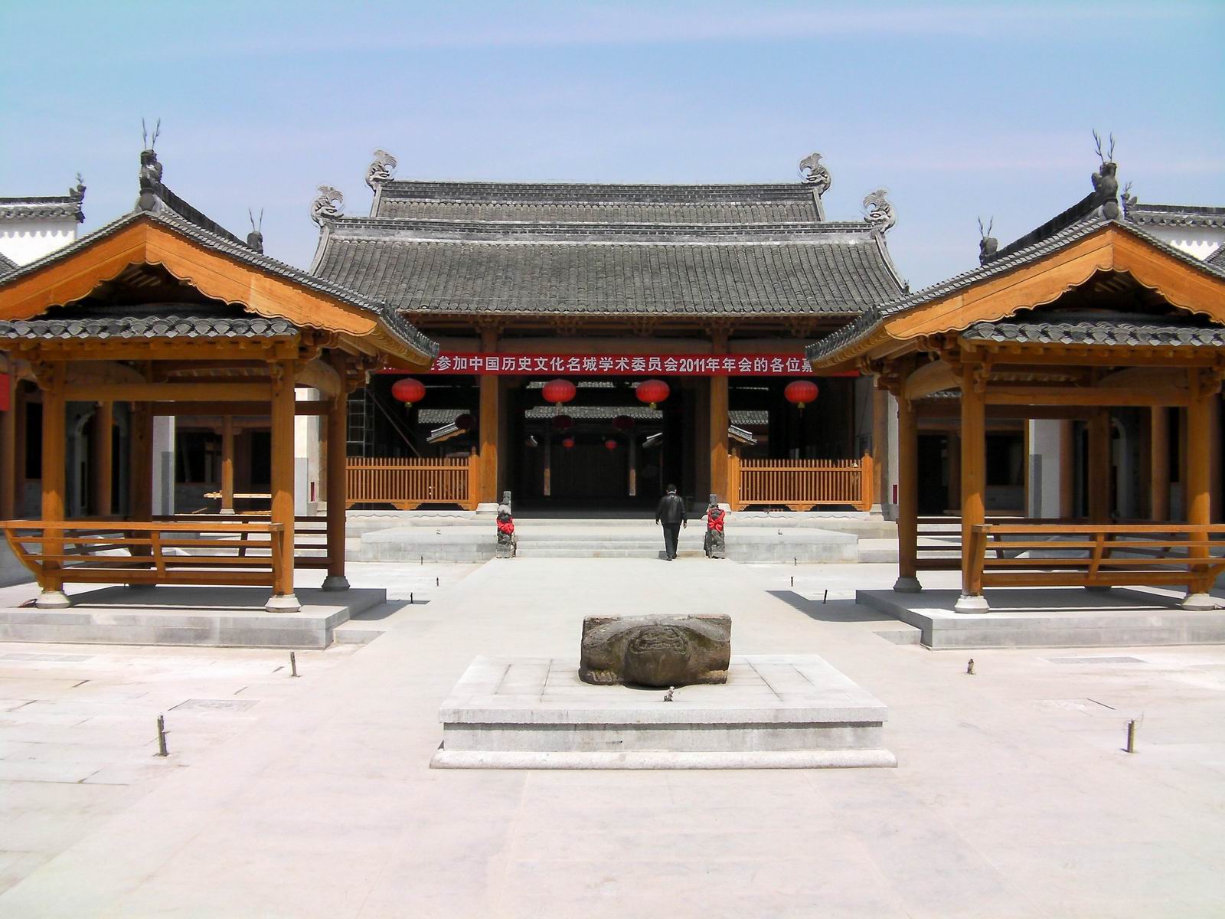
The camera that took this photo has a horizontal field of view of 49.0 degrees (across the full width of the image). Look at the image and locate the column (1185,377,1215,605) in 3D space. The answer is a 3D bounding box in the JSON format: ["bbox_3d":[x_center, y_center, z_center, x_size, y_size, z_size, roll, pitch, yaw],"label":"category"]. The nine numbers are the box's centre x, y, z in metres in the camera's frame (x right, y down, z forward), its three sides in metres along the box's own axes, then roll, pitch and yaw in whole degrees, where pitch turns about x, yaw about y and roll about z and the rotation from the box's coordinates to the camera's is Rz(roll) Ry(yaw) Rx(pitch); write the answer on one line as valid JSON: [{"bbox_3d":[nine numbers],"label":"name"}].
[{"bbox_3d":[6.673,0.343,15.300,0.360,2.700,0.360,0,-1,0],"label":"column"}]

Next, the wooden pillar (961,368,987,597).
[{"bbox_3d":[3.800,0.227,14.150,0.260,2.460,0.260,0,-1,-1],"label":"wooden pillar"}]

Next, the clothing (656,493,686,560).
[{"bbox_3d":[1.278,1.455,29.200,0.620,1.430,0.380,0,-1,0],"label":"clothing"}]

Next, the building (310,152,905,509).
[{"bbox_3d":[-0.252,-3.574,44.285,17.700,10.700,11.500,0,-1,-1],"label":"building"}]

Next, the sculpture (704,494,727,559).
[{"bbox_3d":[2.257,1.480,29.500,0.380,1.430,0.520,0,-1,-17],"label":"sculpture"}]

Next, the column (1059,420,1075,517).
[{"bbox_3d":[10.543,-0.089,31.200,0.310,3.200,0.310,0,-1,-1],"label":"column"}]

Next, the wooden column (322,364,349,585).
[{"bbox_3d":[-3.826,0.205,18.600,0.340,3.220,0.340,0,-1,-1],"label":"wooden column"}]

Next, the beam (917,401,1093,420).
[{"bbox_3d":[5.304,-0.661,18.200,2.400,0.250,0.140,0,-1,0],"label":"beam"}]

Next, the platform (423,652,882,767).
[{"bbox_3d":[0.290,1.643,9.070,2.670,0.320,2.670,0,-1,0],"label":"platform"}]

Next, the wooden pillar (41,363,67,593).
[{"bbox_3d":[-6.063,0.203,14.600,0.260,2.500,0.260,0,-1,-1],"label":"wooden pillar"}]

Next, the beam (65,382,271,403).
[{"bbox_3d":[-4.996,-0.752,15.130,2.400,0.210,0.140,0,-1,-1],"label":"beam"}]

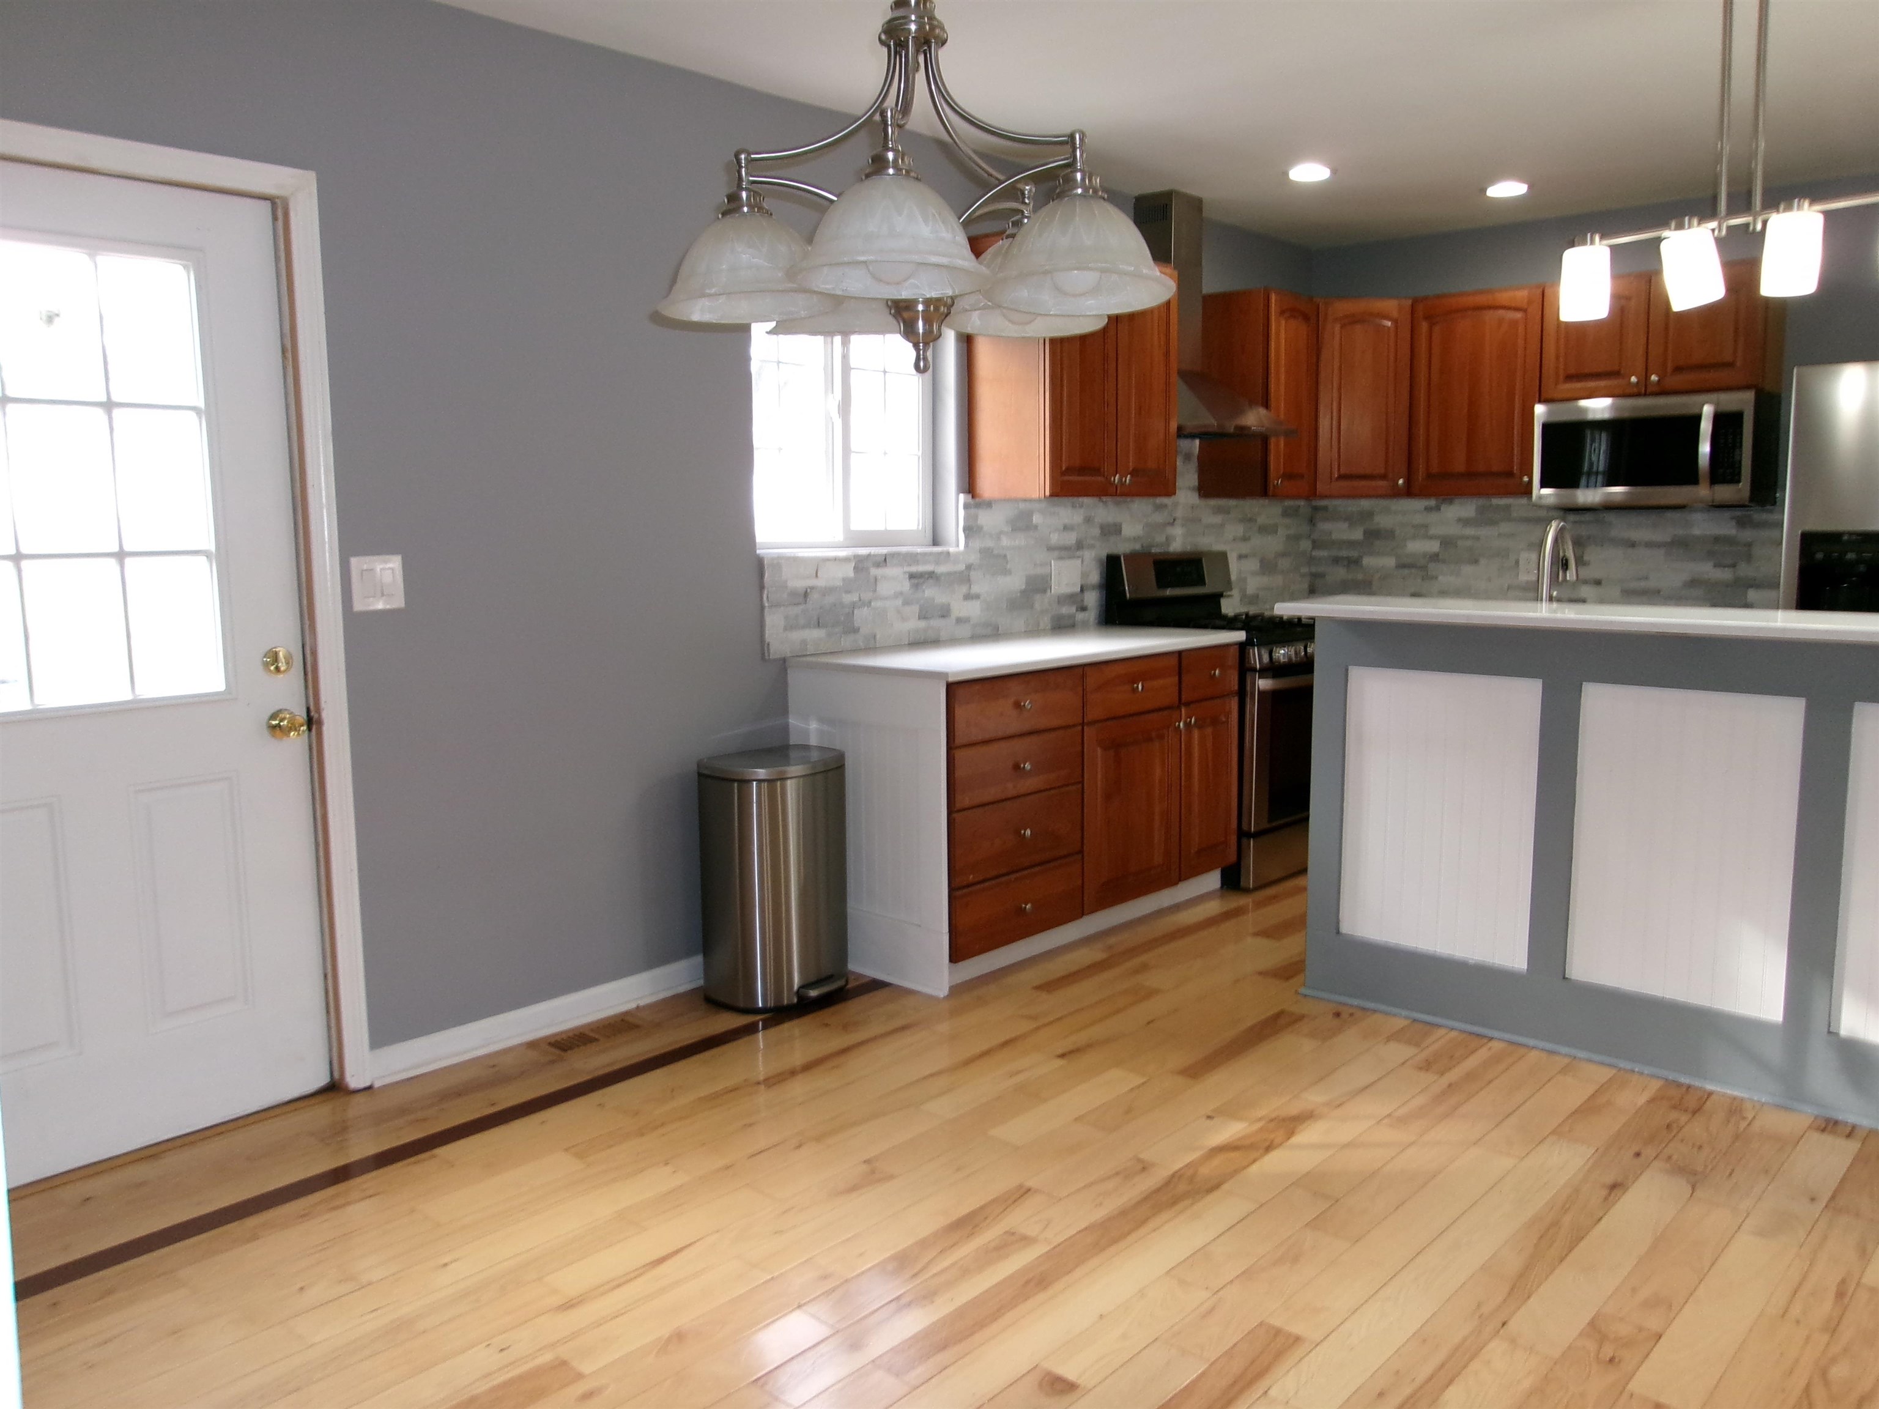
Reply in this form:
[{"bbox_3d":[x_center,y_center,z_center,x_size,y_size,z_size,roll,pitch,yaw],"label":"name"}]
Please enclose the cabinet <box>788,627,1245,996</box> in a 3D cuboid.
[{"bbox_3d":[0.316,0.260,4.822,0.638,0.914,1.597,6,9,41],"label":"cabinet"}]

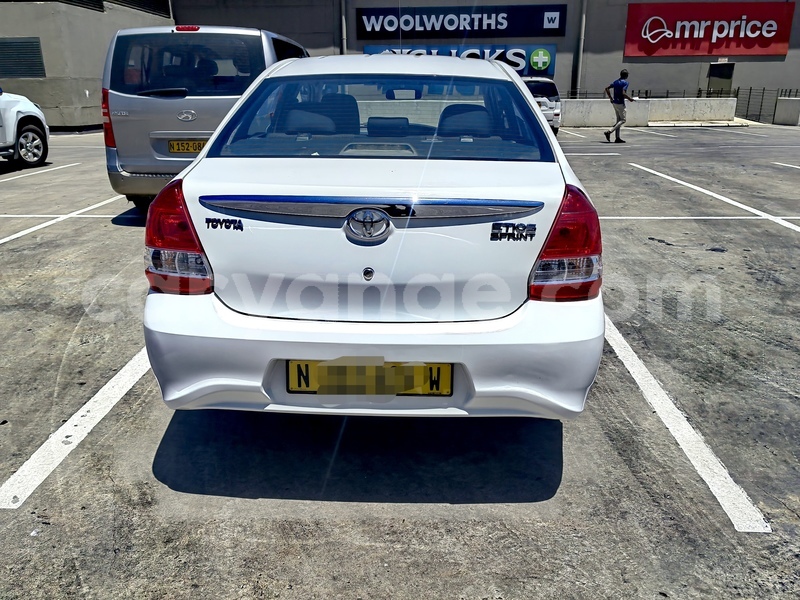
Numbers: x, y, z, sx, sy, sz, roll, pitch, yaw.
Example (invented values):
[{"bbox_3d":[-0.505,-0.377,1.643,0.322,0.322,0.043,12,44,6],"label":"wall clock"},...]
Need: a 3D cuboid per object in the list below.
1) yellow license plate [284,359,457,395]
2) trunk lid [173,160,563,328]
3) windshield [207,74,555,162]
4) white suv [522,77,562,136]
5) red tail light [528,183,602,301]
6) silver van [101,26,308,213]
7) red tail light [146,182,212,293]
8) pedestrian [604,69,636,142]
[{"bbox_3d":[-0.095,0.249,1.980,0.525,0.117,0.015,0,19,3],"label":"yellow license plate"},{"bbox_3d":[-0.091,-0.233,2.175,1.320,0.470,0.560,1,19,2],"label":"trunk lid"},{"bbox_3d":[-0.066,-0.742,2.433,1.260,0.110,0.591,0,49,3],"label":"windshield"},{"bbox_3d":[3.880,-6.376,20.444,1.850,1.780,4.650,1,19,2],"label":"white suv"},{"bbox_3d":[0.555,-0.204,2.092,0.300,0.360,0.290,1,19,2],"label":"red tail light"},{"bbox_3d":[-1.985,-2.533,8.672,1.910,1.925,5.130,0,19,3],"label":"silver van"},{"bbox_3d":[-0.743,-0.222,2.144,0.300,0.360,0.290,1,19,2],"label":"red tail light"},{"bbox_3d":[5.382,-4.762,15.300,0.650,1.720,0.480,-5,19,-13],"label":"pedestrian"}]

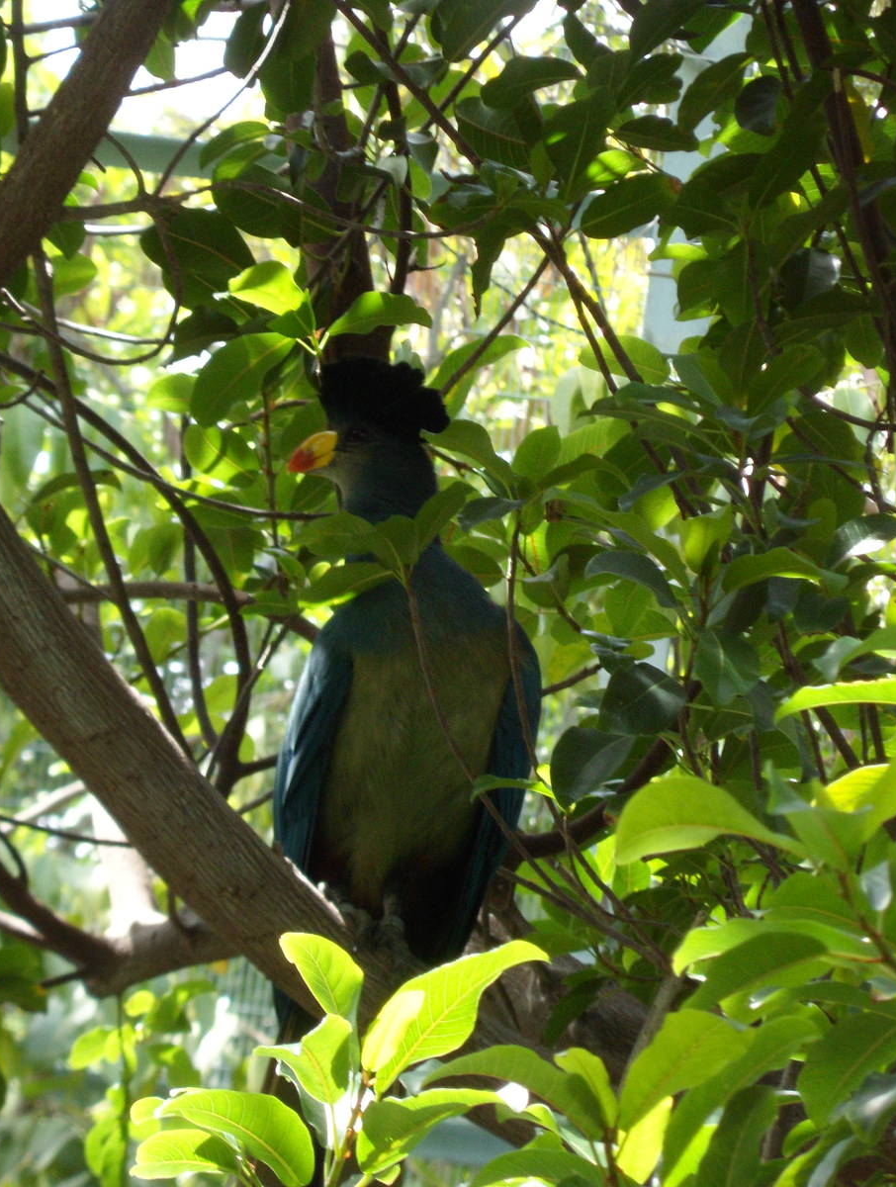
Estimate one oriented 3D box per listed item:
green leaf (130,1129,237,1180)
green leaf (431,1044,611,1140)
[{"bbox_3d":[-0.178,0.381,8.400,0.085,0.020,0.045,5,-41,-6],"label":"green leaf"},{"bbox_3d":[0.047,0.343,8.500,0.125,0.035,0.050,3,-33,-16],"label":"green leaf"}]

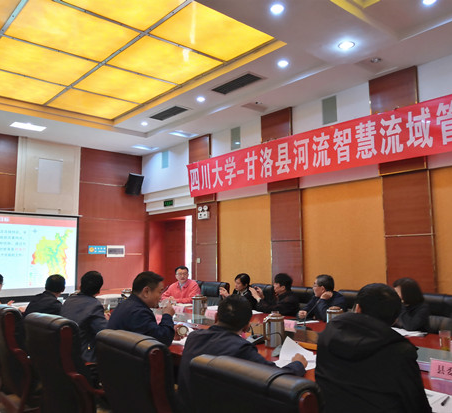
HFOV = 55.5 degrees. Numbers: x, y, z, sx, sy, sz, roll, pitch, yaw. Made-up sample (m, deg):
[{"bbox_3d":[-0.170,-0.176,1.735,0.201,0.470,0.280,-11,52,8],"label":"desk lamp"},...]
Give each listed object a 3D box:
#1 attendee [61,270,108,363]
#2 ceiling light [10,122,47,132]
[{"bbox_3d":[-0.950,1.130,3.021,0.540,1.300,0.780,-5,-7,33],"label":"attendee"},{"bbox_3d":[-3.744,-1.512,8.161,0.580,0.060,0.310,5,-8,-41],"label":"ceiling light"}]

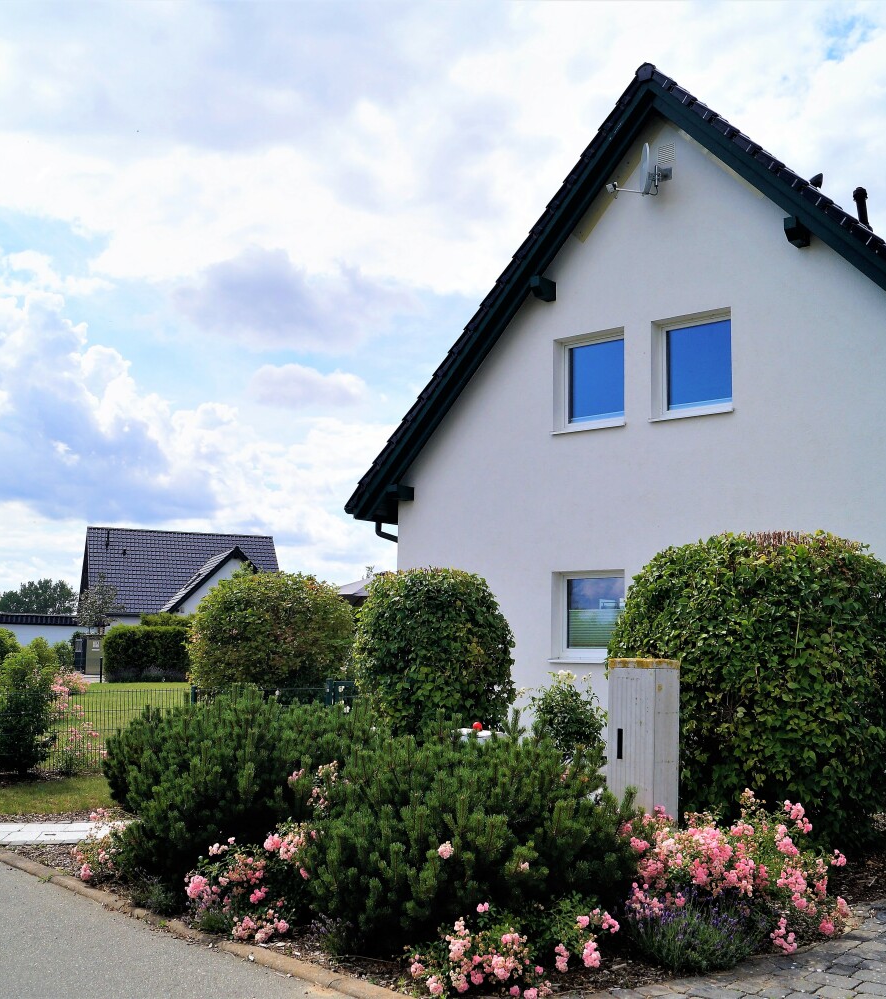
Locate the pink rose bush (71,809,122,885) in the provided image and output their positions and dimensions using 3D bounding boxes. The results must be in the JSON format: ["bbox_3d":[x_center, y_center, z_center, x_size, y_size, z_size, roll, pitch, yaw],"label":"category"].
[{"bbox_3d":[-2.294,2.294,7.500,0.380,0.448,0.400,4,-7,-16],"label":"pink rose bush"}]

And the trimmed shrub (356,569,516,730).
[{"bbox_3d":[-0.097,1.836,12.400,1.820,2.143,1.800,2,-7,0],"label":"trimmed shrub"}]

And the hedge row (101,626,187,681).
[{"bbox_3d":[-9.720,5.143,37.117,3.000,1.850,1.400,2,-8,-2],"label":"hedge row"}]

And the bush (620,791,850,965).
[{"bbox_3d":[1.625,1.970,6.200,1.250,0.658,1.050,0,-7,15],"label":"bush"}]

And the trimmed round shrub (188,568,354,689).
[{"bbox_3d":[-2.168,2.004,14.200,2.100,2.229,2.000,3,-7,-8],"label":"trimmed round shrub"}]

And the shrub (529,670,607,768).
[{"bbox_3d":[1.325,2.401,12.296,0.820,1.050,0.820,1,-7,0],"label":"shrub"}]

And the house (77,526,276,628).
[{"bbox_3d":[-15.399,5.745,65.532,10.609,7.753,9.800,4,-7,-15],"label":"house"}]

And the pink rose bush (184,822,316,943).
[{"bbox_3d":[-0.975,1.932,5.724,0.680,0.560,0.620,1,-7,0],"label":"pink rose bush"}]

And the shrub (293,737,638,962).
[{"bbox_3d":[0.140,1.747,6.044,1.830,1.020,1.650,1,-7,0],"label":"shrub"}]

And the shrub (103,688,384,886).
[{"bbox_3d":[-1.313,1.851,7.468,1.920,1.160,1.750,1,-7,0],"label":"shrub"}]

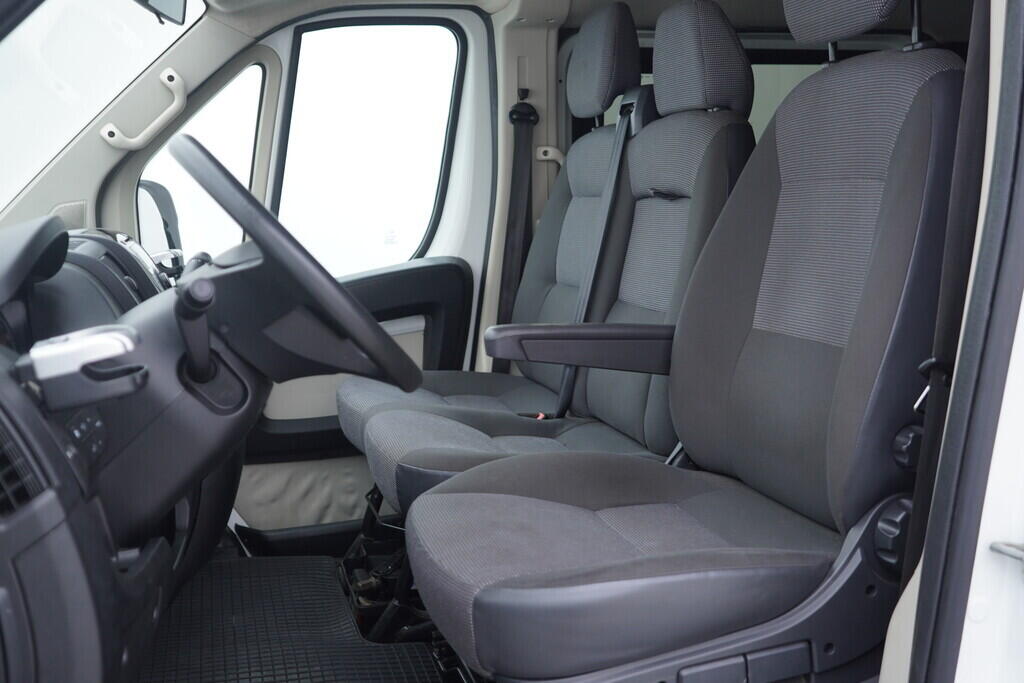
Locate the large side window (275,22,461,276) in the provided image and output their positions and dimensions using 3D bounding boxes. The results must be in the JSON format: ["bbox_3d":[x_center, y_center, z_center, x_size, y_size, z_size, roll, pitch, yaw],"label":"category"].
[{"bbox_3d":[-0.362,-0.438,2.468,0.460,0.630,0.055,-2,21,-17],"label":"large side window"}]

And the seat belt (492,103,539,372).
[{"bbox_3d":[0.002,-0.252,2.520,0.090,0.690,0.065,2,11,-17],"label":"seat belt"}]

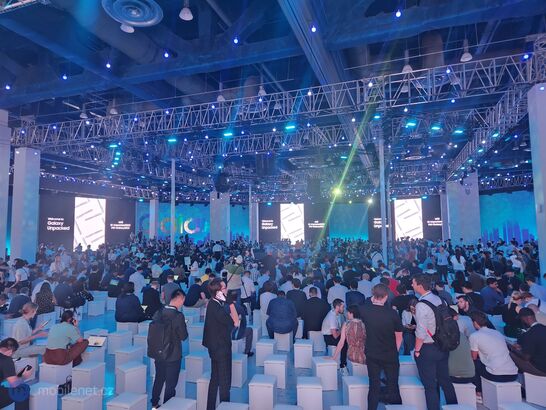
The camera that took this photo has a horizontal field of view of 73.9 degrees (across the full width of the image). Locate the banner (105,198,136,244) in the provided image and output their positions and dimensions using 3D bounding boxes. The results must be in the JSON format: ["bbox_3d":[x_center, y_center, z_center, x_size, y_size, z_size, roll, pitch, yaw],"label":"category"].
[{"bbox_3d":[-14.029,1.878,33.571,0.200,4.500,2.750,-5,-6,43],"label":"banner"}]

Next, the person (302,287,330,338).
[{"bbox_3d":[0.947,2.527,8.253,0.580,1.315,0.780,-1,-5,3],"label":"person"}]

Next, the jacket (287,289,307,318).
[{"bbox_3d":[0.571,2.344,8.636,0.540,0.680,0.420,-1,-4,5],"label":"jacket"}]

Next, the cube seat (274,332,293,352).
[{"bbox_3d":[0.238,2.886,7.824,0.330,0.419,0.330,-2,-5,19],"label":"cube seat"}]

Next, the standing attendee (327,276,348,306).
[{"bbox_3d":[1.680,2.542,9.487,0.550,1.320,0.720,-1,-4,5],"label":"standing attendee"}]

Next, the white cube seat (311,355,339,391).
[{"bbox_3d":[0.832,2.693,5.795,0.320,0.410,0.320,0,-5,-5],"label":"white cube seat"}]

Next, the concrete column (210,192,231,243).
[{"bbox_3d":[-4.769,1.908,32.958,1.350,6.490,1.350,-2,-5,15],"label":"concrete column"}]

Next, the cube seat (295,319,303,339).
[{"bbox_3d":[0.563,3.037,8.979,0.341,0.425,0.340,-1,-5,7],"label":"cube seat"}]

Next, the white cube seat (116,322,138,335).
[{"bbox_3d":[-3.418,2.964,8.550,0.320,0.410,0.320,-2,-5,21],"label":"white cube seat"}]

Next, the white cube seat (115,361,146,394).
[{"bbox_3d":[-2.289,2.833,5.862,0.340,0.425,0.341,-5,-6,43],"label":"white cube seat"}]

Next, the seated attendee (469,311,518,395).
[{"bbox_3d":[3.185,2.260,5.425,0.560,1.334,0.700,-1,-5,-4],"label":"seated attendee"}]

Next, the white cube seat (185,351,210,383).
[{"bbox_3d":[-1.207,2.641,5.923,0.310,0.385,0.310,-2,-5,17],"label":"white cube seat"}]

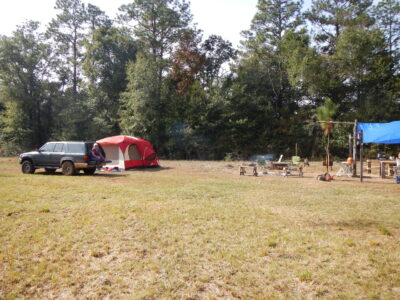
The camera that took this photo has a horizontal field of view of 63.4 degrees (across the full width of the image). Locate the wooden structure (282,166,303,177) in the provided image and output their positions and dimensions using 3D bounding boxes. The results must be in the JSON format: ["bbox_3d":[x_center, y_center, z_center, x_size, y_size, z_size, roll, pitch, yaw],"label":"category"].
[{"bbox_3d":[4.490,1.067,15.625,0.900,0.440,0.340,0,1,3],"label":"wooden structure"}]

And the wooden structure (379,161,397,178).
[{"bbox_3d":[8.808,0.912,15.121,0.720,0.770,0.620,0,1,23],"label":"wooden structure"}]

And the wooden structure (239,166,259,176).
[{"bbox_3d":[2.423,1.047,16.124,0.840,0.460,0.330,0,1,-6],"label":"wooden structure"}]

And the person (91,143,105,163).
[{"bbox_3d":[-4.980,0.247,15.858,0.620,1.150,0.520,1,1,34],"label":"person"}]

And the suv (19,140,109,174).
[{"bbox_3d":[-7.050,0.410,16.962,4.700,1.700,1.740,0,1,18],"label":"suv"}]

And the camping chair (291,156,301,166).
[{"bbox_3d":[6.691,0.773,22.520,0.600,0.750,0.600,0,1,20],"label":"camping chair"}]

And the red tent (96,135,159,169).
[{"bbox_3d":[-4.967,0.108,22.036,2.800,2.100,3.300,1,1,30],"label":"red tent"}]

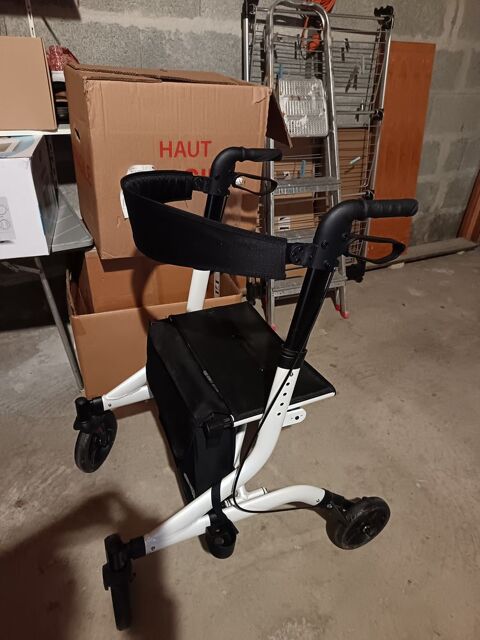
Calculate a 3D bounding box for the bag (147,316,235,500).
[{"bbox_3d":[-0.138,0.208,1.127,0.115,0.265,0.395,-10,33,-22],"label":"bag"}]

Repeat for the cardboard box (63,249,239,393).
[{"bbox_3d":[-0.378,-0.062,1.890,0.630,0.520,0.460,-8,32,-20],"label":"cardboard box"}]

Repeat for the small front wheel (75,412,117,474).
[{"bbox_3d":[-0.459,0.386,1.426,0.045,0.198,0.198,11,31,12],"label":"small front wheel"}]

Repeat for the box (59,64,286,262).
[{"bbox_3d":[-0.272,-0.588,1.637,0.592,0.542,0.463,-9,32,-21],"label":"box"}]

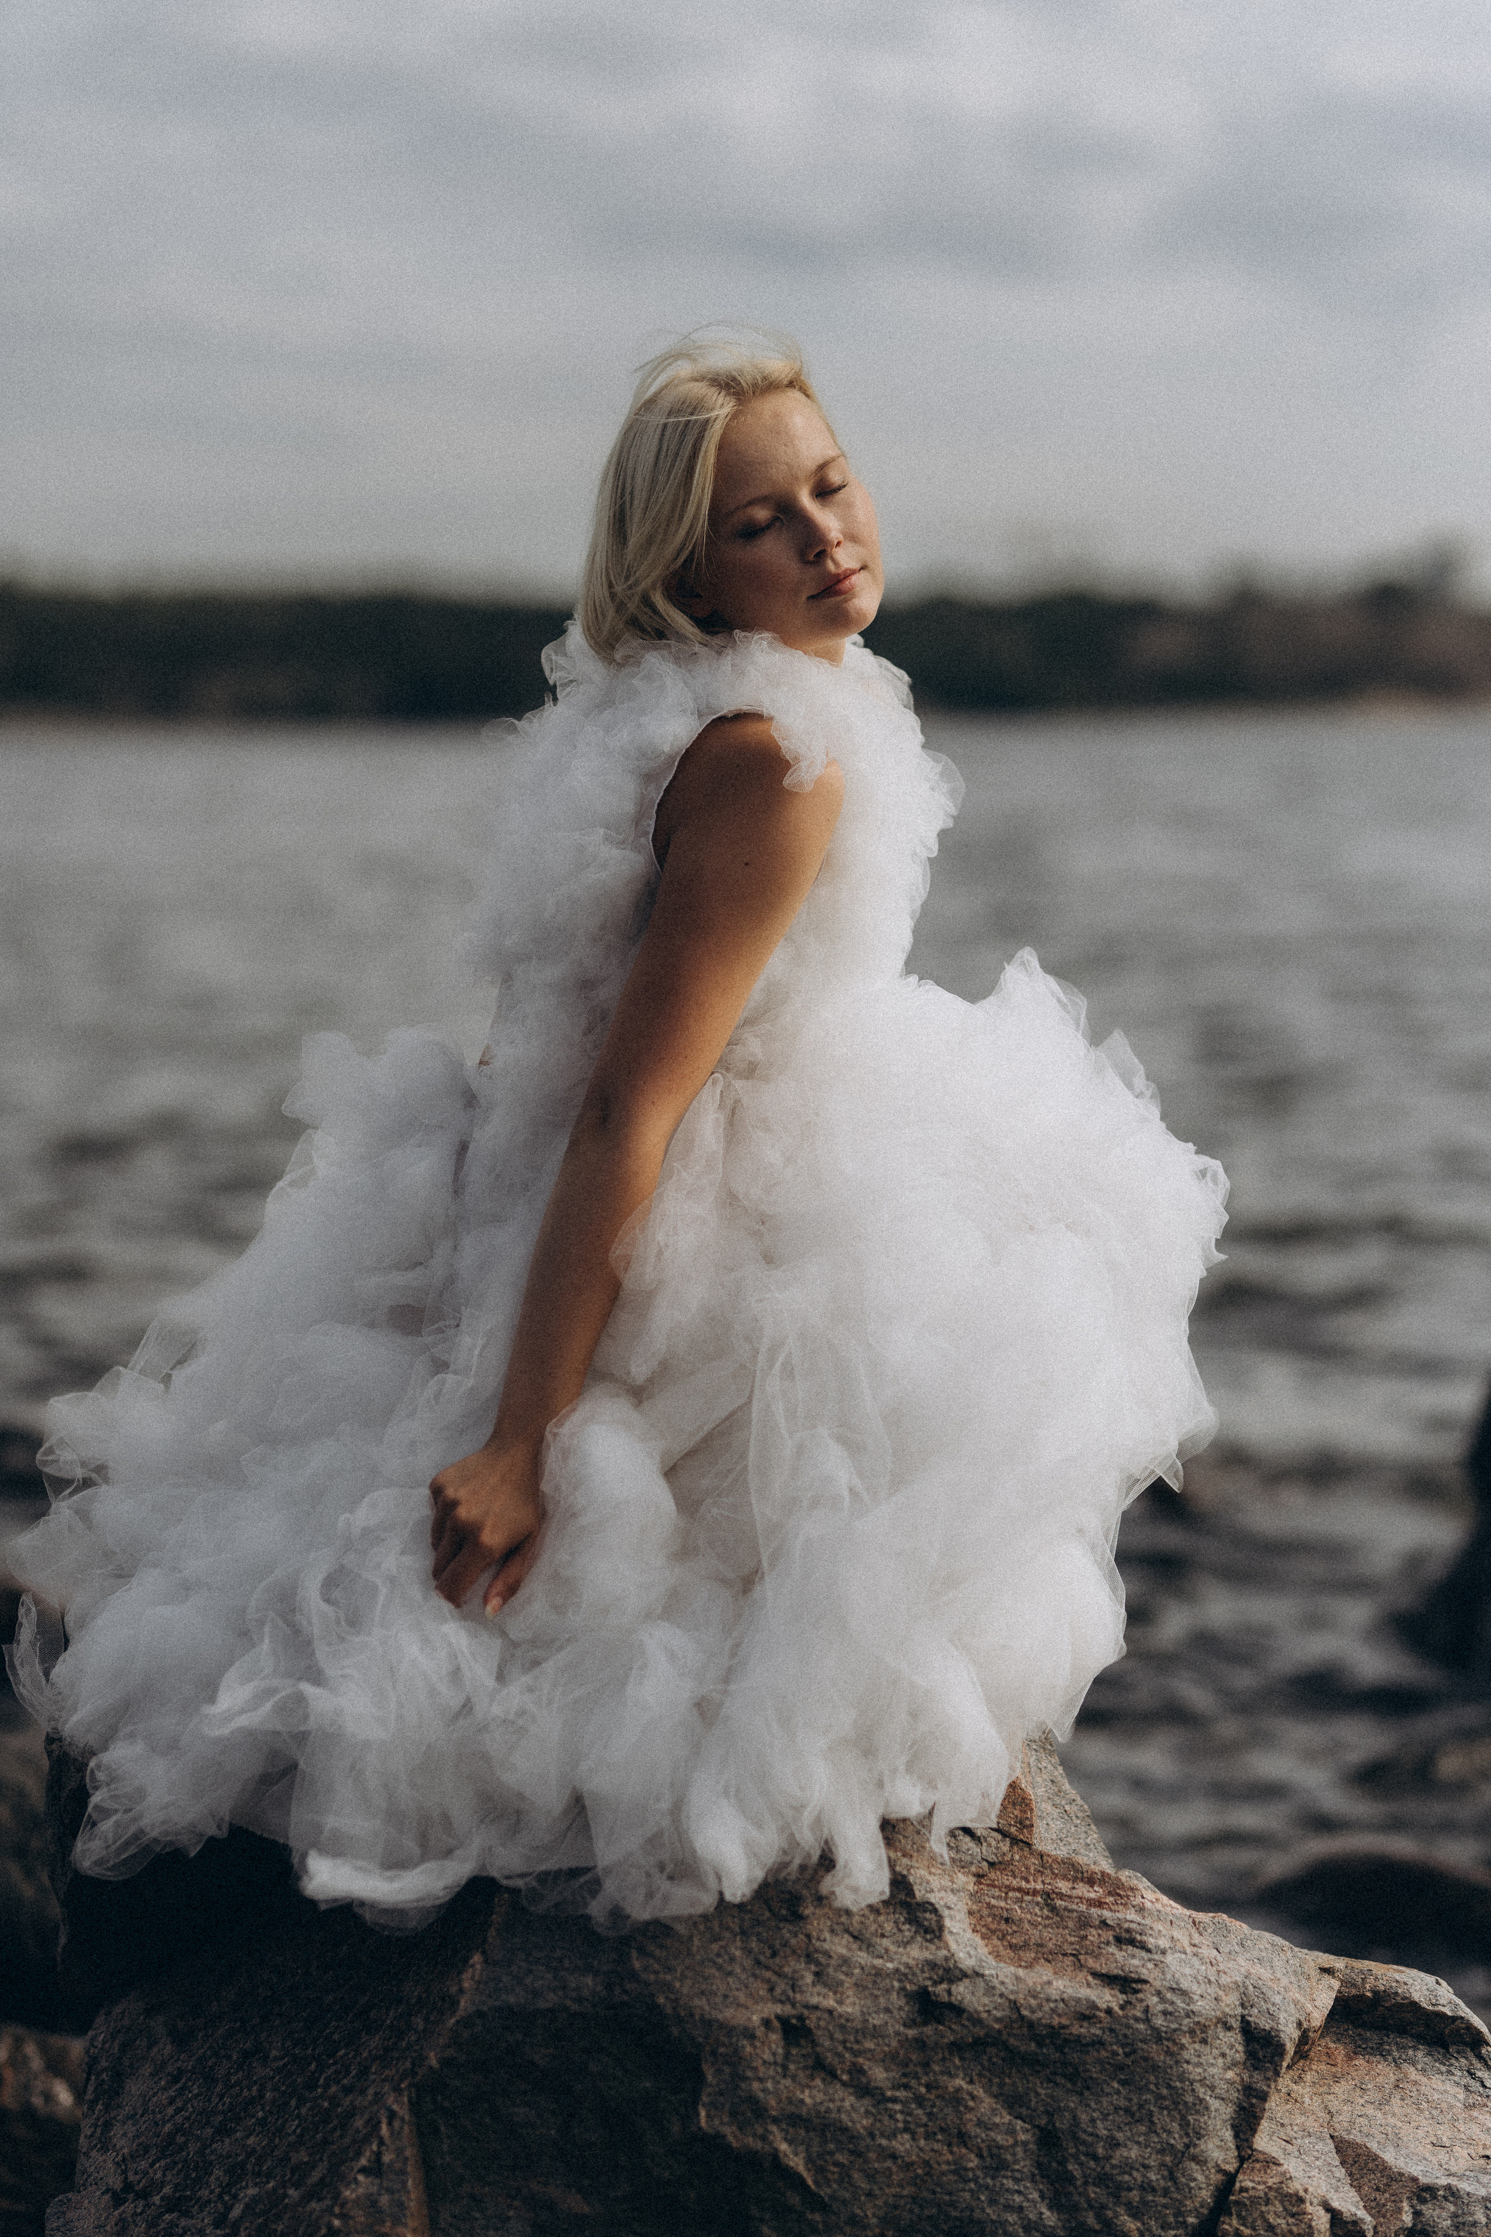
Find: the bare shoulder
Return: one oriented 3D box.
[{"bbox_3d":[0.003,-0.243,3.880,0.130,0.112,0.115,1,5,12],"label":"bare shoulder"}]

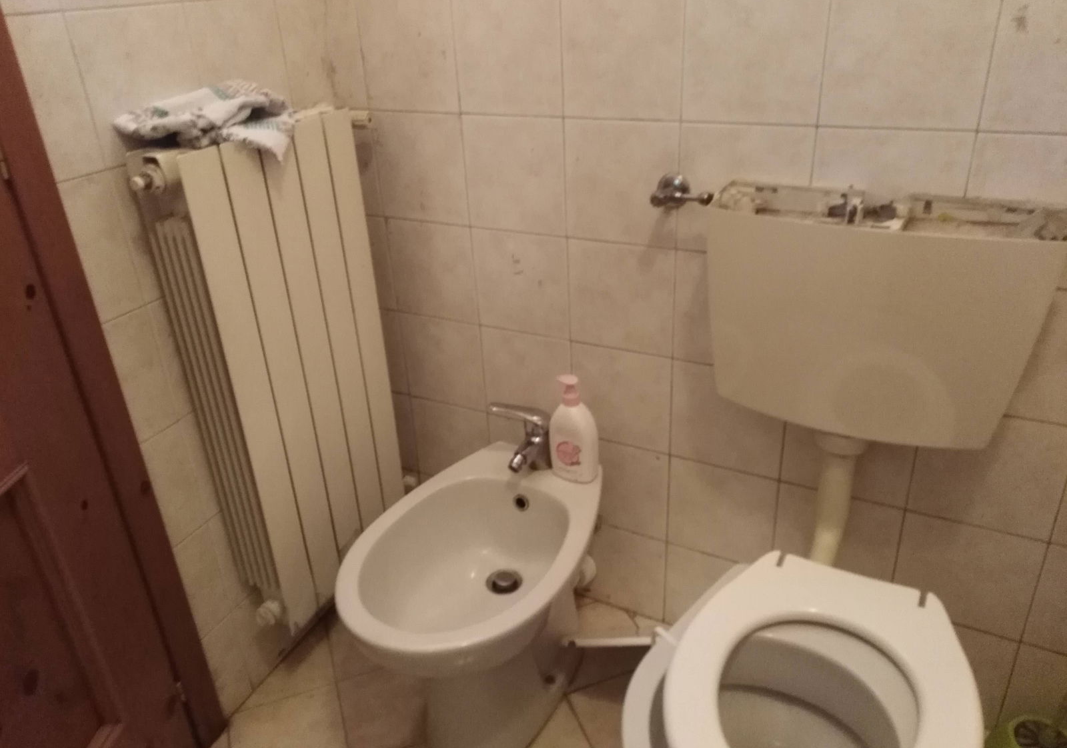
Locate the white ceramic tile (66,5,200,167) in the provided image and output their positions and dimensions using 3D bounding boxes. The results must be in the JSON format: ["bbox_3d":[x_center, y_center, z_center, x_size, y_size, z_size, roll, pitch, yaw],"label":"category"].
[{"bbox_3d":[-0.561,-0.419,1.154,0.010,0.200,0.200,9,29,23],"label":"white ceramic tile"}]

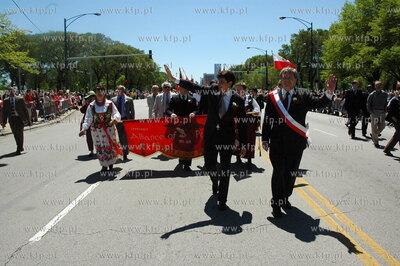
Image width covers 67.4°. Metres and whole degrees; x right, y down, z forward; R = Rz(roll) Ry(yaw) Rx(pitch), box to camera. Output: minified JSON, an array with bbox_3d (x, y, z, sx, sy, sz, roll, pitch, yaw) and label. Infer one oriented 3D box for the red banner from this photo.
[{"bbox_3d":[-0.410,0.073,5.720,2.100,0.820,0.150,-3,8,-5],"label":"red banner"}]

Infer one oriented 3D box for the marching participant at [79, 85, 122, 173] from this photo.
[{"bbox_3d":[-1.926,-0.107,5.820,0.780,1.660,0.480,-1,7,-5],"label":"marching participant"}]

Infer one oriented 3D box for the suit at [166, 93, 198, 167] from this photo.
[{"bbox_3d":[-0.350,-0.037,5.991,0.640,1.440,0.420,-1,7,0],"label":"suit"}]

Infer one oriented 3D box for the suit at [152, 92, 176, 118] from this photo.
[{"bbox_3d":[-0.808,-0.209,7.228,0.580,1.490,0.380,-1,7,-2],"label":"suit"}]

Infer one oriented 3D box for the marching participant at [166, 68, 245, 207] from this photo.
[{"bbox_3d":[0.075,0.036,4.096,1.070,1.850,0.680,0,7,7],"label":"marching participant"}]

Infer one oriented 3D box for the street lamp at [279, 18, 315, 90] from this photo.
[{"bbox_3d":[10.449,-7.561,32.537,3.600,9.500,0.350,-1,7,0],"label":"street lamp"}]

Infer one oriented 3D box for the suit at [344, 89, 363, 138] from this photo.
[{"bbox_3d":[4.866,-0.618,9.500,0.540,1.570,0.450,1,8,14],"label":"suit"}]

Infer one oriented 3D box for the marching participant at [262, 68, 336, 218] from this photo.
[{"bbox_3d":[1.149,0.119,3.570,0.840,1.760,0.550,1,8,11],"label":"marching participant"}]

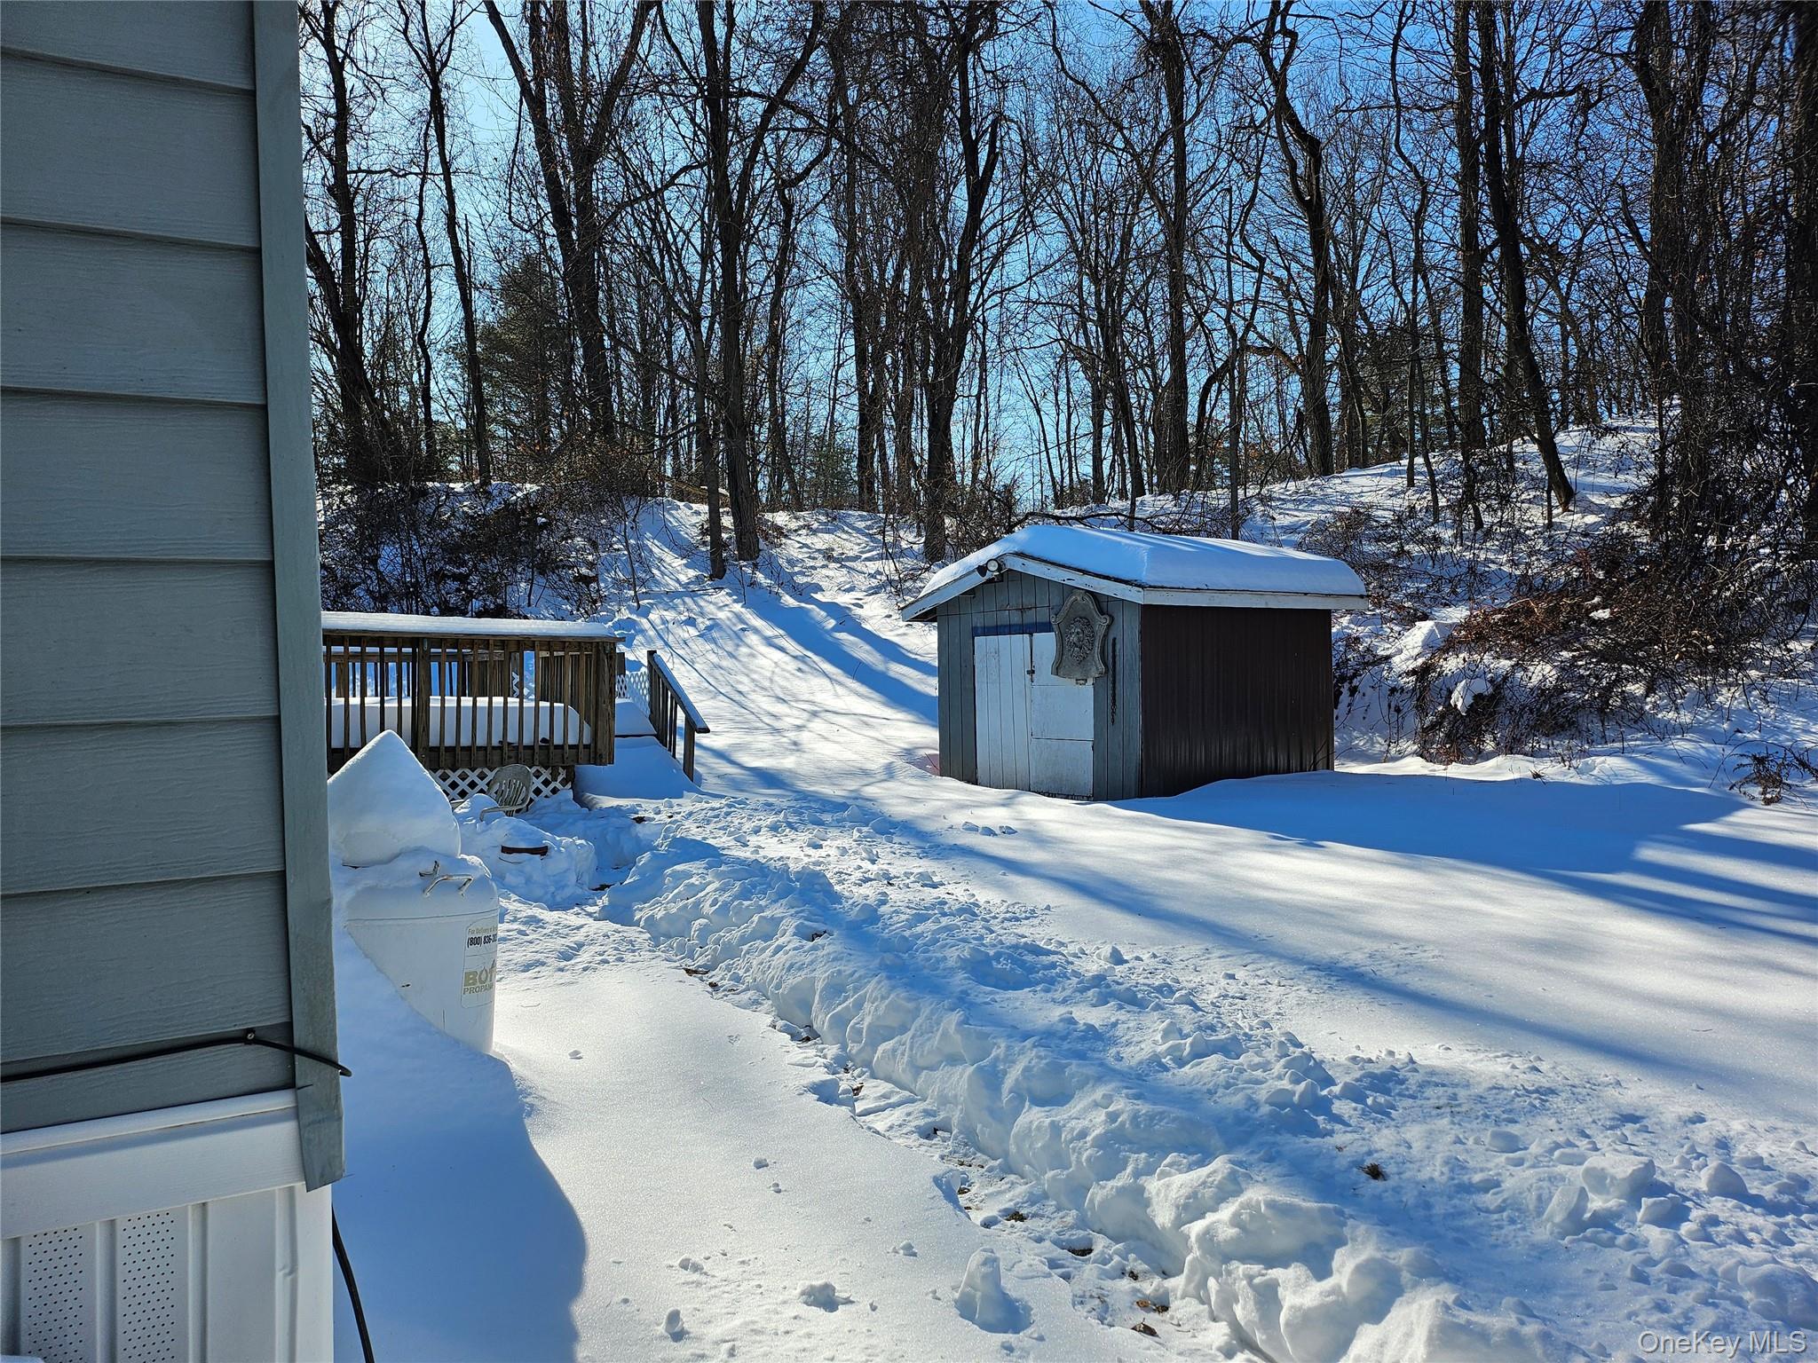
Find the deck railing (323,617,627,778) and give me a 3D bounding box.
[{"bbox_3d":[-3.660,0.145,10.320,2.600,1.150,0.170,-1,4,-27],"label":"deck railing"}]

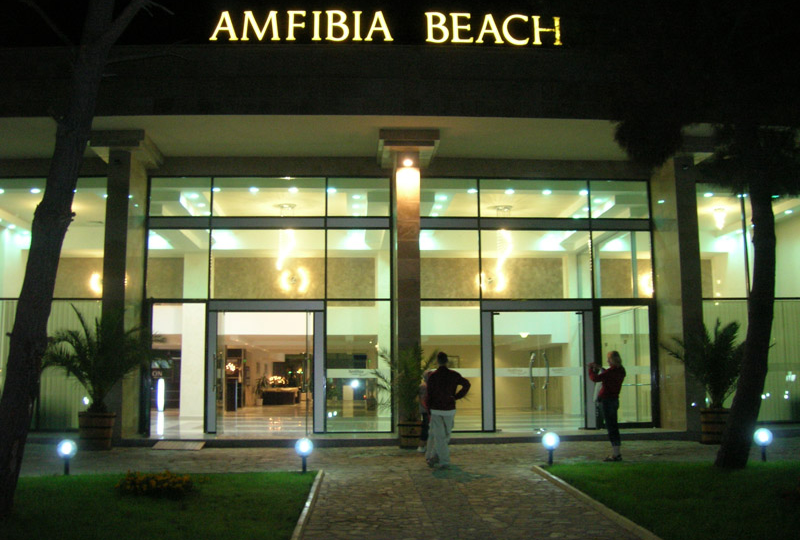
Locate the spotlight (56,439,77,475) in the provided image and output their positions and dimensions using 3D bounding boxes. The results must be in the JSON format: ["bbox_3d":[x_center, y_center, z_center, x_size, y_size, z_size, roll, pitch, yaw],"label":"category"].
[{"bbox_3d":[-4.731,2.652,11.173,0.250,0.491,0.250,0,-6,-3],"label":"spotlight"}]

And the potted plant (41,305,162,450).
[{"bbox_3d":[-5.230,1.850,13.742,2.102,2.498,1.800,0,-7,-2],"label":"potted plant"}]

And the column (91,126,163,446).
[{"bbox_3d":[-5.215,0.340,14.705,1.099,5.613,1.492,0,-7,-2],"label":"column"}]

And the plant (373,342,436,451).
[{"bbox_3d":[0.110,2.284,14.263,1.146,1.857,1.050,0,-6,-3],"label":"plant"}]

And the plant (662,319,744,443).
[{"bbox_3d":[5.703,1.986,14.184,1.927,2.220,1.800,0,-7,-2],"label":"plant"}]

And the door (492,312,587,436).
[{"bbox_3d":[2.769,1.996,15.614,1.833,2.365,0.120,0,-7,-2],"label":"door"}]

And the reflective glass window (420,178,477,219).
[{"bbox_3d":[1.011,-1.458,15.953,1.192,0.816,0.100,0,-7,-2],"label":"reflective glass window"}]

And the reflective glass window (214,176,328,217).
[{"bbox_3d":[-2.614,-1.457,15.680,2.236,0.831,0.080,0,-6,-3],"label":"reflective glass window"}]

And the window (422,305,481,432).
[{"bbox_3d":[0.988,1.898,15.533,1.252,2.571,0.080,0,-6,-3],"label":"window"}]

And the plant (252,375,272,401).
[{"bbox_3d":[-4.165,3.601,23.633,0.481,0.977,0.480,0,-6,-3],"label":"plant"}]

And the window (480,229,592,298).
[{"bbox_3d":[2.874,-0.124,16.458,2.373,1.466,0.080,0,-6,-3],"label":"window"}]

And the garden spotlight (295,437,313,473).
[{"bbox_3d":[-1.361,2.636,11.180,0.250,0.505,0.250,0,-6,-3],"label":"garden spotlight"}]

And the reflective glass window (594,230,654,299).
[{"bbox_3d":[4.696,-0.120,16.561,1.277,1.443,0.080,0,-6,-3],"label":"reflective glass window"}]

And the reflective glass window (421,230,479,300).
[{"bbox_3d":[1.001,-0.109,15.791,1.200,1.428,0.100,0,-7,-2],"label":"reflective glass window"}]

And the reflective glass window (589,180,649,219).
[{"bbox_3d":[4.489,-1.440,16.106,1.274,0.802,0.080,0,-6,-3],"label":"reflective glass window"}]

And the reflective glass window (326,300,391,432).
[{"bbox_3d":[-0.805,1.894,15.425,1.274,2.572,0.080,0,-6,-3],"label":"reflective glass window"}]

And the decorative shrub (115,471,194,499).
[{"bbox_3d":[-2.995,2.600,9.594,0.920,0.230,0.700,0,-6,-3],"label":"decorative shrub"}]

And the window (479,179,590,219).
[{"bbox_3d":[2.746,-1.444,16.024,2.261,0.820,0.100,0,-7,-2],"label":"window"}]

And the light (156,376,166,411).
[{"bbox_3d":[-6.873,3.605,22.623,0.230,0.953,0.230,0,-7,-3],"label":"light"}]

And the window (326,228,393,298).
[{"bbox_3d":[-0.851,-0.122,16.244,1.332,1.468,0.080,0,-6,-3],"label":"window"}]

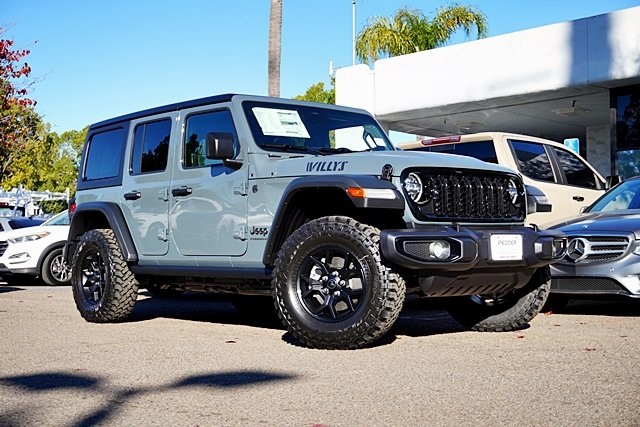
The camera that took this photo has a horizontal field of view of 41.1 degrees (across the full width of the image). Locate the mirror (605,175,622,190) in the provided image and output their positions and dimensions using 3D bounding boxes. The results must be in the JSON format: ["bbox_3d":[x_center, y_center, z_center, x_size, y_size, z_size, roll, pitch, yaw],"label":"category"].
[{"bbox_3d":[3.542,-0.374,10.300,0.130,0.200,0.230,2,-4,-45],"label":"mirror"}]

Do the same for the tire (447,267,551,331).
[{"bbox_3d":[1.304,0.467,6.410,0.824,0.824,0.275,-2,-3,27],"label":"tire"}]

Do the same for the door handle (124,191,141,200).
[{"bbox_3d":[-1.590,-0.150,7.240,0.065,0.060,0.205,2,-3,-42],"label":"door handle"}]

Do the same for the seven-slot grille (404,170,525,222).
[{"bbox_3d":[0.985,-0.119,5.586,1.220,0.370,0.120,2,-3,-42],"label":"seven-slot grille"}]

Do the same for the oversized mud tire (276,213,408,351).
[{"bbox_3d":[0.114,0.433,5.337,0.824,0.824,0.275,-2,-3,25],"label":"oversized mud tire"}]

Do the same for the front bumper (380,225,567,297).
[{"bbox_3d":[1.029,0.303,5.523,1.700,0.440,0.380,2,-3,-42],"label":"front bumper"}]

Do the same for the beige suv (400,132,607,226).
[{"bbox_3d":[2.009,0.089,10.226,5.500,1.900,1.960,2,-4,-45],"label":"beige suv"}]

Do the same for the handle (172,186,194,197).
[{"bbox_3d":[-1.074,-0.170,6.669,0.065,0.060,0.205,2,-3,-42],"label":"handle"}]

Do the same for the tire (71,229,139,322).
[{"bbox_3d":[-1.901,0.552,7.567,0.275,0.824,0.824,2,-3,-42],"label":"tire"}]

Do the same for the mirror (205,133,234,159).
[{"bbox_3d":[-0.708,-0.476,6.071,0.190,0.185,0.120,2,-3,-42],"label":"mirror"}]

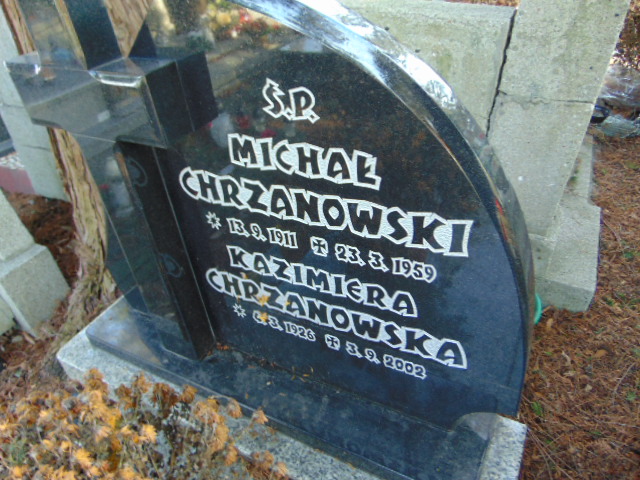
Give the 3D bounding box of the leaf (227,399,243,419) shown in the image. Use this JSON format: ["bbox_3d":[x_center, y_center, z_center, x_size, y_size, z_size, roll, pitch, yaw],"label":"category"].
[{"bbox_3d":[-0.171,0.338,0.925,0.030,0.034,0.026,-3,37,3],"label":"leaf"}]

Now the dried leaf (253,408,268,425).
[{"bbox_3d":[-0.120,0.355,0.930,0.031,0.029,0.025,-3,37,3],"label":"dried leaf"}]

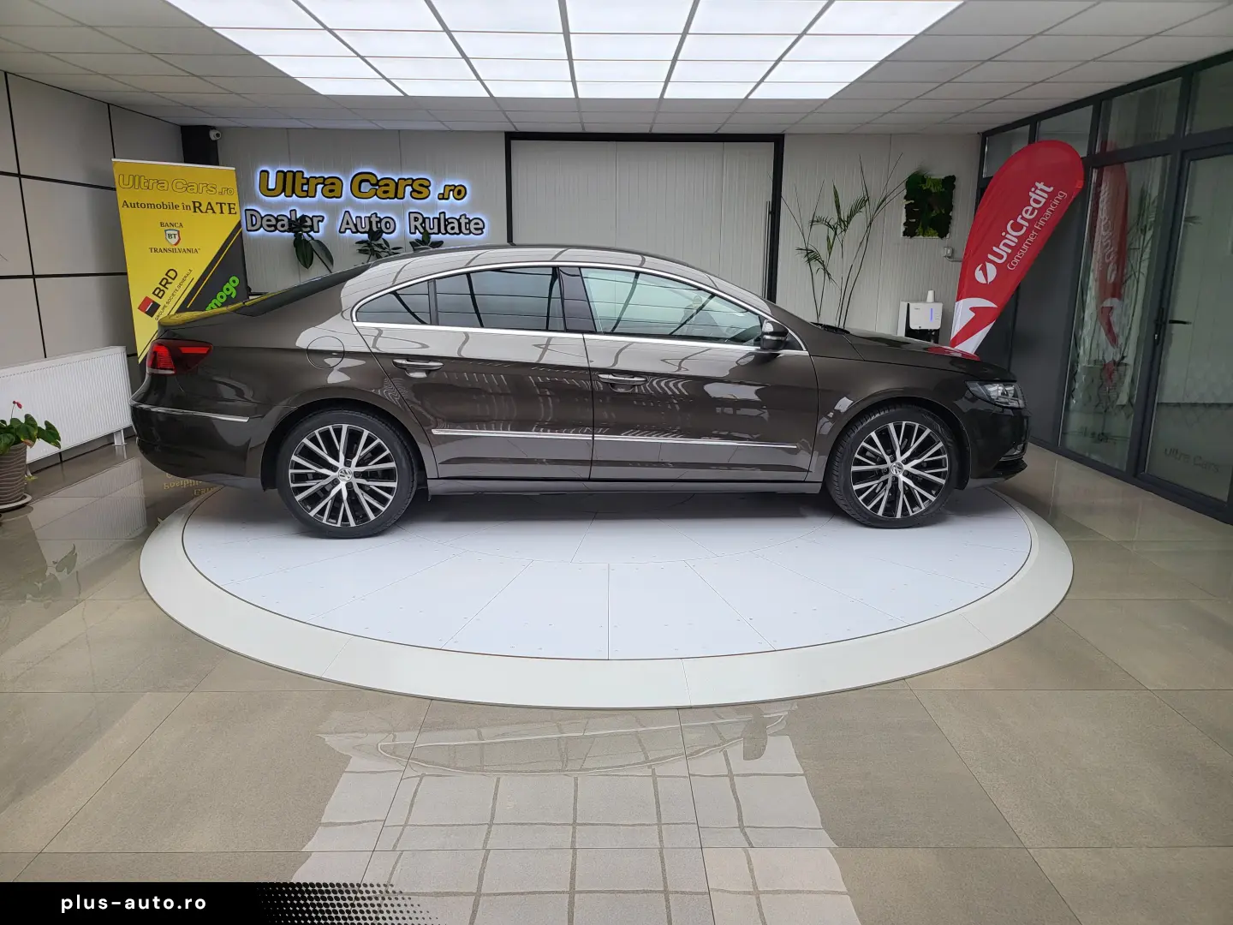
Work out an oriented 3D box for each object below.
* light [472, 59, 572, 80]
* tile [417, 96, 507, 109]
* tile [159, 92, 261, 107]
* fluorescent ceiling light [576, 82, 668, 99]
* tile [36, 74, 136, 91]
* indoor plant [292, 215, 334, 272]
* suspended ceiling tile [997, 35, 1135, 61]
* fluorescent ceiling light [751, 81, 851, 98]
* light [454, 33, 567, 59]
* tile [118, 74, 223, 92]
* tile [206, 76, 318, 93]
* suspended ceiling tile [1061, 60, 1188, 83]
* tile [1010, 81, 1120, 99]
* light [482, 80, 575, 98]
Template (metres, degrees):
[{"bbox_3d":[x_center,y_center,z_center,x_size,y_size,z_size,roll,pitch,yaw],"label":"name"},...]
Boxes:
[{"bbox_3d":[-0.568,-2.402,5.183,0.600,0.050,0.600,0,13,-1],"label":"light"},{"bbox_3d":[-1.171,-2.668,6.346,0.600,0.020,0.600,0,13,-1],"label":"tile"},{"bbox_3d":[-2.981,-2.677,6.306,0.595,0.022,0.595,0,13,-1],"label":"tile"},{"bbox_3d":[0.025,-2.539,5.764,0.595,0.040,0.595,0,13,-1],"label":"fluorescent ceiling light"},{"bbox_3d":[-3.534,-2.544,5.716,0.519,0.030,0.597,0,14,-1],"label":"tile"},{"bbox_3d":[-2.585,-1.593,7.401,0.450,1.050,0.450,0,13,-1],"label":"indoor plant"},{"bbox_3d":[2.438,-2.252,4.639,0.600,0.020,0.600,0,13,-1],"label":"suspended ceiling tile"},{"bbox_3d":[1.224,-2.535,5.777,0.595,0.040,0.595,0,13,-1],"label":"fluorescent ceiling light"},{"bbox_3d":[-0.559,-2.264,4.604,0.600,0.040,0.600,0,13,-1],"label":"light"},{"bbox_3d":[-2.973,-2.543,5.724,0.597,0.030,0.597,0,14,-1],"label":"tile"},{"bbox_3d":[-2.387,-2.559,5.795,0.600,0.025,0.600,0,13,-1],"label":"tile"},{"bbox_3d":[3.030,-2.384,5.226,0.595,0.022,0.595,0,13,-1],"label":"suspended ceiling tile"},{"bbox_3d":[3.059,-2.548,5.861,0.600,0.025,0.600,0,13,-1],"label":"tile"},{"bbox_3d":[-0.573,-2.567,5.834,0.600,0.040,0.600,0,13,-1],"label":"light"}]

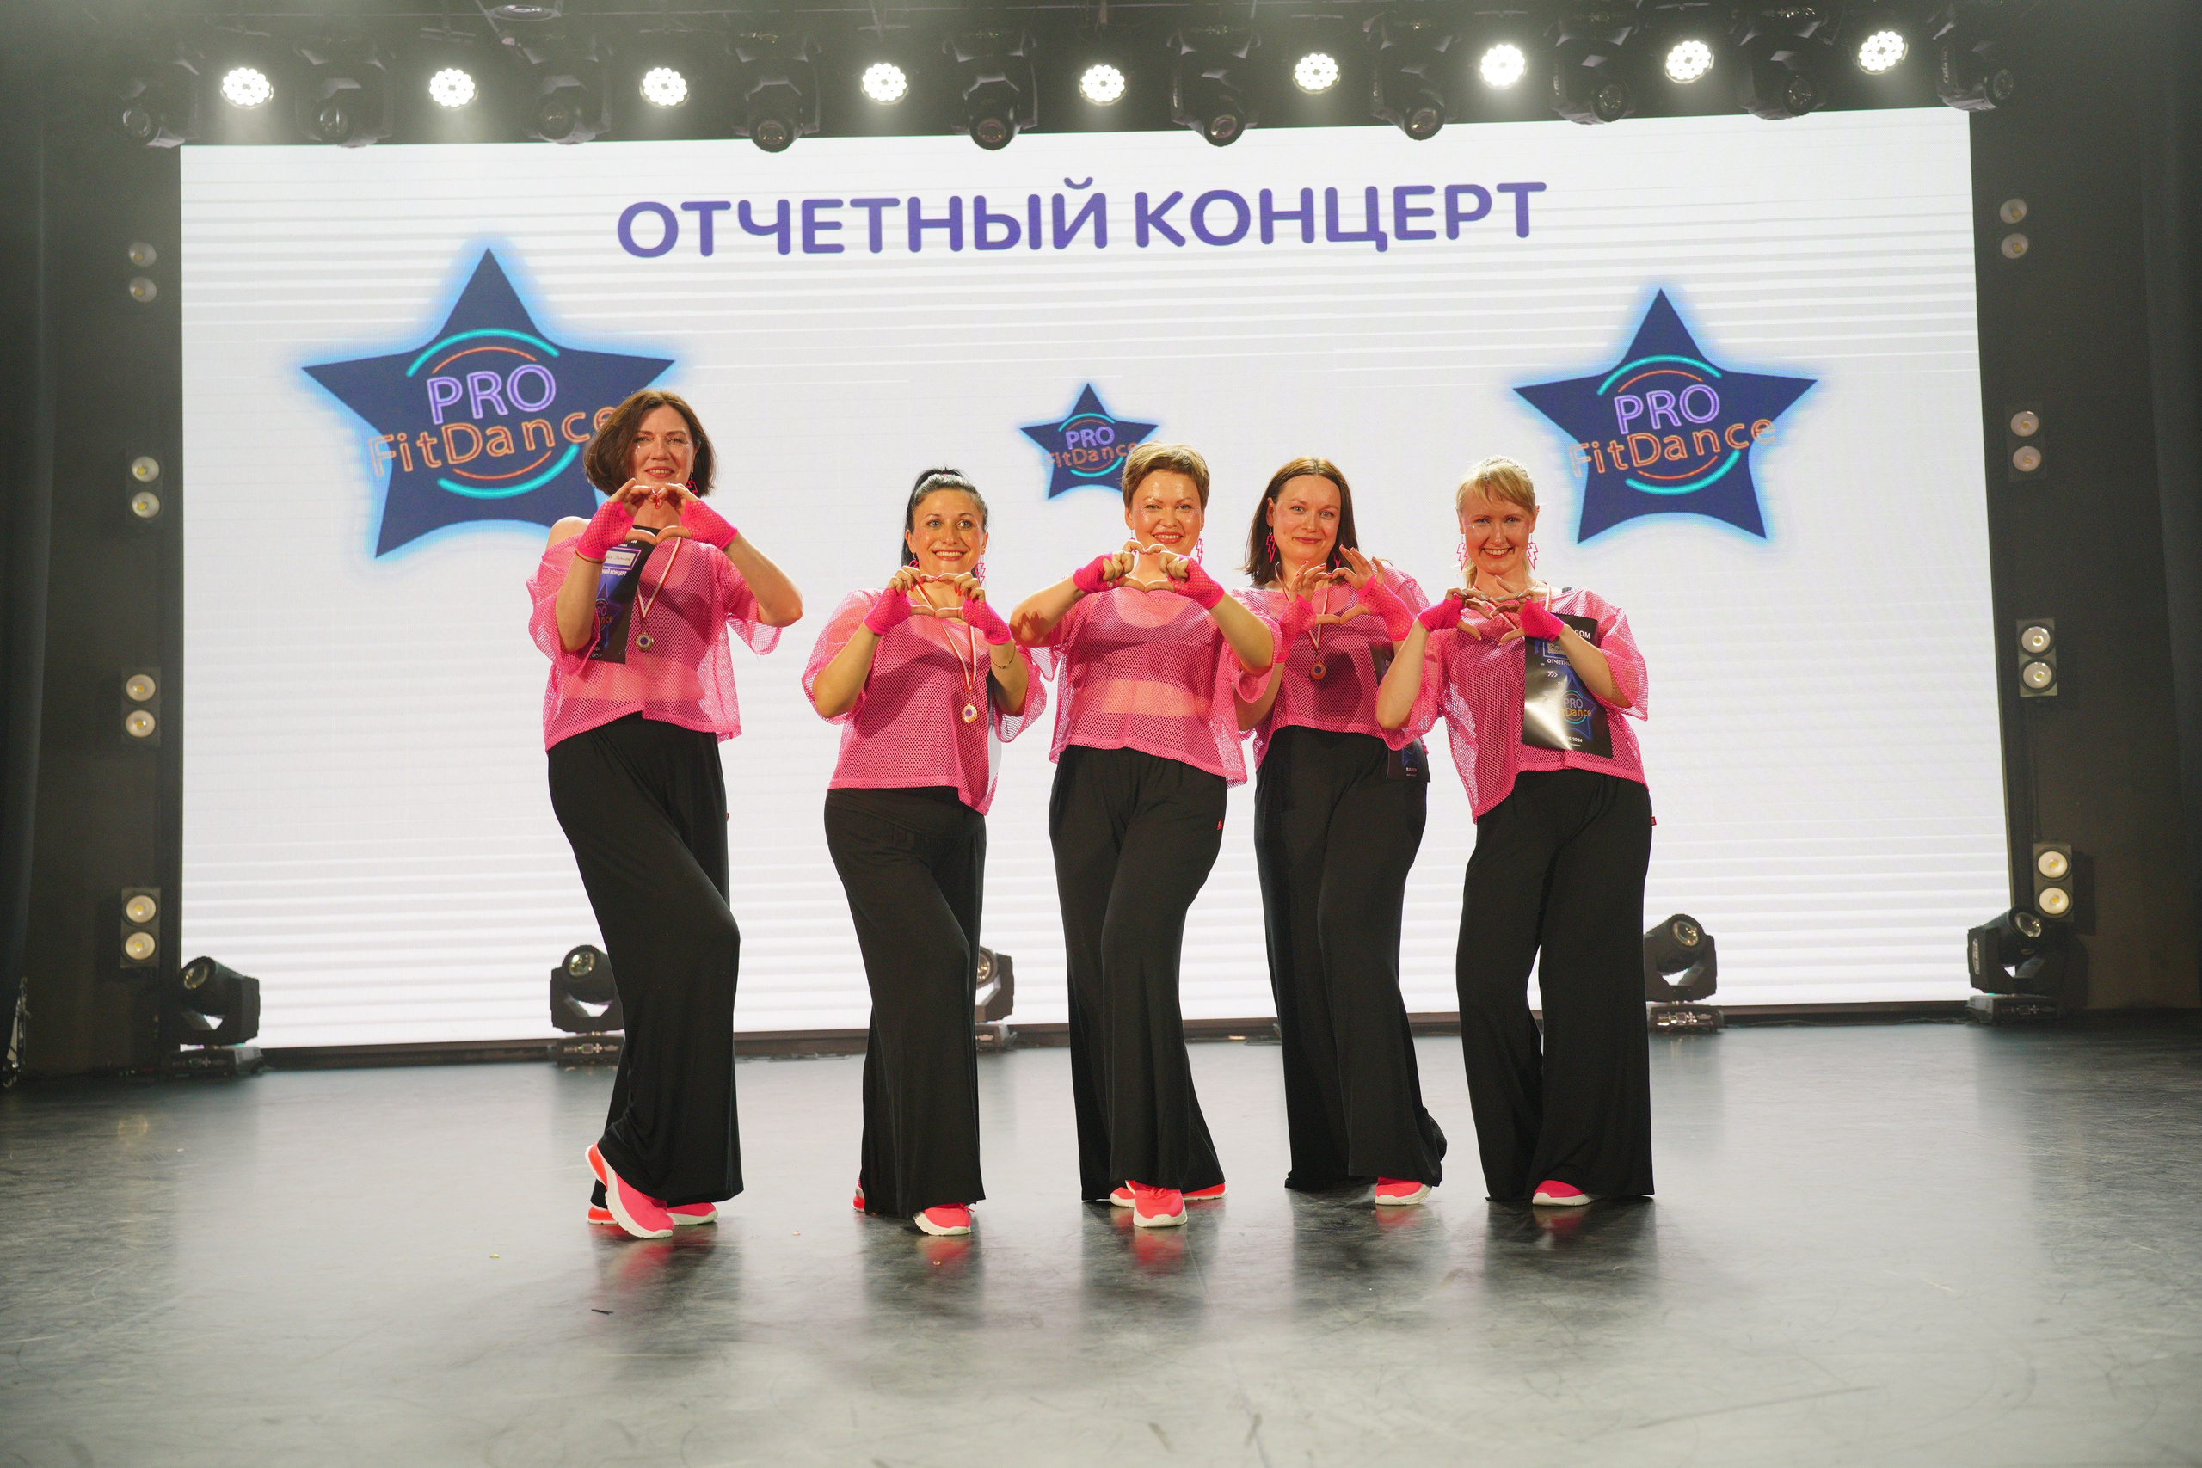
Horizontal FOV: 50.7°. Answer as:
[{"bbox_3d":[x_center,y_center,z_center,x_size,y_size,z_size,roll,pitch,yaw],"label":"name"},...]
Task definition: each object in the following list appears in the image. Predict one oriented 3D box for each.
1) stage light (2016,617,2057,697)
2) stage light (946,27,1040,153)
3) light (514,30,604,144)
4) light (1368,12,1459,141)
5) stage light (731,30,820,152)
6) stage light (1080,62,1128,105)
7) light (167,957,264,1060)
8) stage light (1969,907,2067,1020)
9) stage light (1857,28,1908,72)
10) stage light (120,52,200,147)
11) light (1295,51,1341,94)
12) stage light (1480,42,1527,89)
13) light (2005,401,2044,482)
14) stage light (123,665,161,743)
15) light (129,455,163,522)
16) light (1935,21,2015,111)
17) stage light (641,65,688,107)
[{"bbox_3d":[4.343,-0.355,10.777,0.178,0.350,0.150,-4,-5,24],"label":"stage light"},{"bbox_3d":[-0.449,-2.664,9.684,0.360,0.532,0.340,-2,-4,1],"label":"stage light"},{"bbox_3d":[-2.289,-2.743,9.850,0.350,0.440,0.320,-2,-4,4],"label":"light"},{"bbox_3d":[1.311,-2.716,9.715,0.360,0.533,0.340,-1,-4,-9],"label":"light"},{"bbox_3d":[-1.347,-2.653,9.669,0.360,0.531,0.340,-1,-4,-1],"label":"stage light"},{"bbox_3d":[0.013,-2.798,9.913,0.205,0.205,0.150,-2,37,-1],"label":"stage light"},{"bbox_3d":[-3.973,1.260,10.422,0.345,0.520,0.300,-2,-5,7],"label":"light"},{"bbox_3d":[3.943,0.996,9.980,0.360,0.496,0.360,-1,-4,-1],"label":"stage light"},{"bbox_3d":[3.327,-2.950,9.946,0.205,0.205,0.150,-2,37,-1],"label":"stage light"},{"bbox_3d":[-3.980,-2.696,9.840,0.330,0.410,0.320,-2,-4,7],"label":"stage light"},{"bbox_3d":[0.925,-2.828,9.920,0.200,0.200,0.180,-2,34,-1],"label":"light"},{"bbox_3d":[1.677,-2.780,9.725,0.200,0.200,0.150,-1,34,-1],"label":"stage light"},{"bbox_3d":[4.087,-1.275,10.262,0.160,0.335,0.150,-3,-4,23],"label":"light"},{"bbox_3d":[-4.392,-0.130,10.644,0.178,0.350,0.150,0,-5,-19],"label":"stage light"},{"bbox_3d":[-4.408,-1.134,10.721,0.178,0.350,0.150,1,-5,-30],"label":"light"},{"bbox_3d":[3.734,-2.874,9.901,0.350,0.460,0.300,0,-5,-15],"label":"light"},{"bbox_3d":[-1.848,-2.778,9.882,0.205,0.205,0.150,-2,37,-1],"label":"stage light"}]

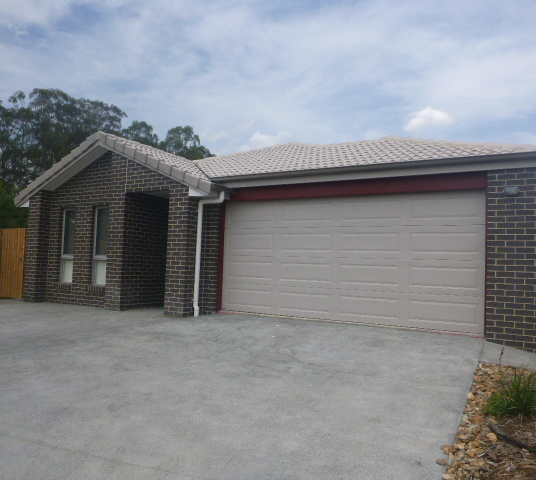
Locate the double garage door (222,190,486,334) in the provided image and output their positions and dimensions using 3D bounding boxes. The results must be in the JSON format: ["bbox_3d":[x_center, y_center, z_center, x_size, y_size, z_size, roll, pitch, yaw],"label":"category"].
[{"bbox_3d":[1.147,0.311,7.914,4.673,2.115,0.060,0,-4,30],"label":"double garage door"}]

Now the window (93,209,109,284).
[{"bbox_3d":[-3.753,0.155,10.550,0.600,1.810,0.090,0,-4,30],"label":"window"}]

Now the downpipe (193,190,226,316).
[{"bbox_3d":[-1.120,0.260,8.721,0.600,2.380,0.090,0,-4,30],"label":"downpipe"}]

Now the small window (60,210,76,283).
[{"bbox_3d":[-4.752,0.152,11.129,0.600,1.810,0.090,0,-4,30],"label":"small window"}]

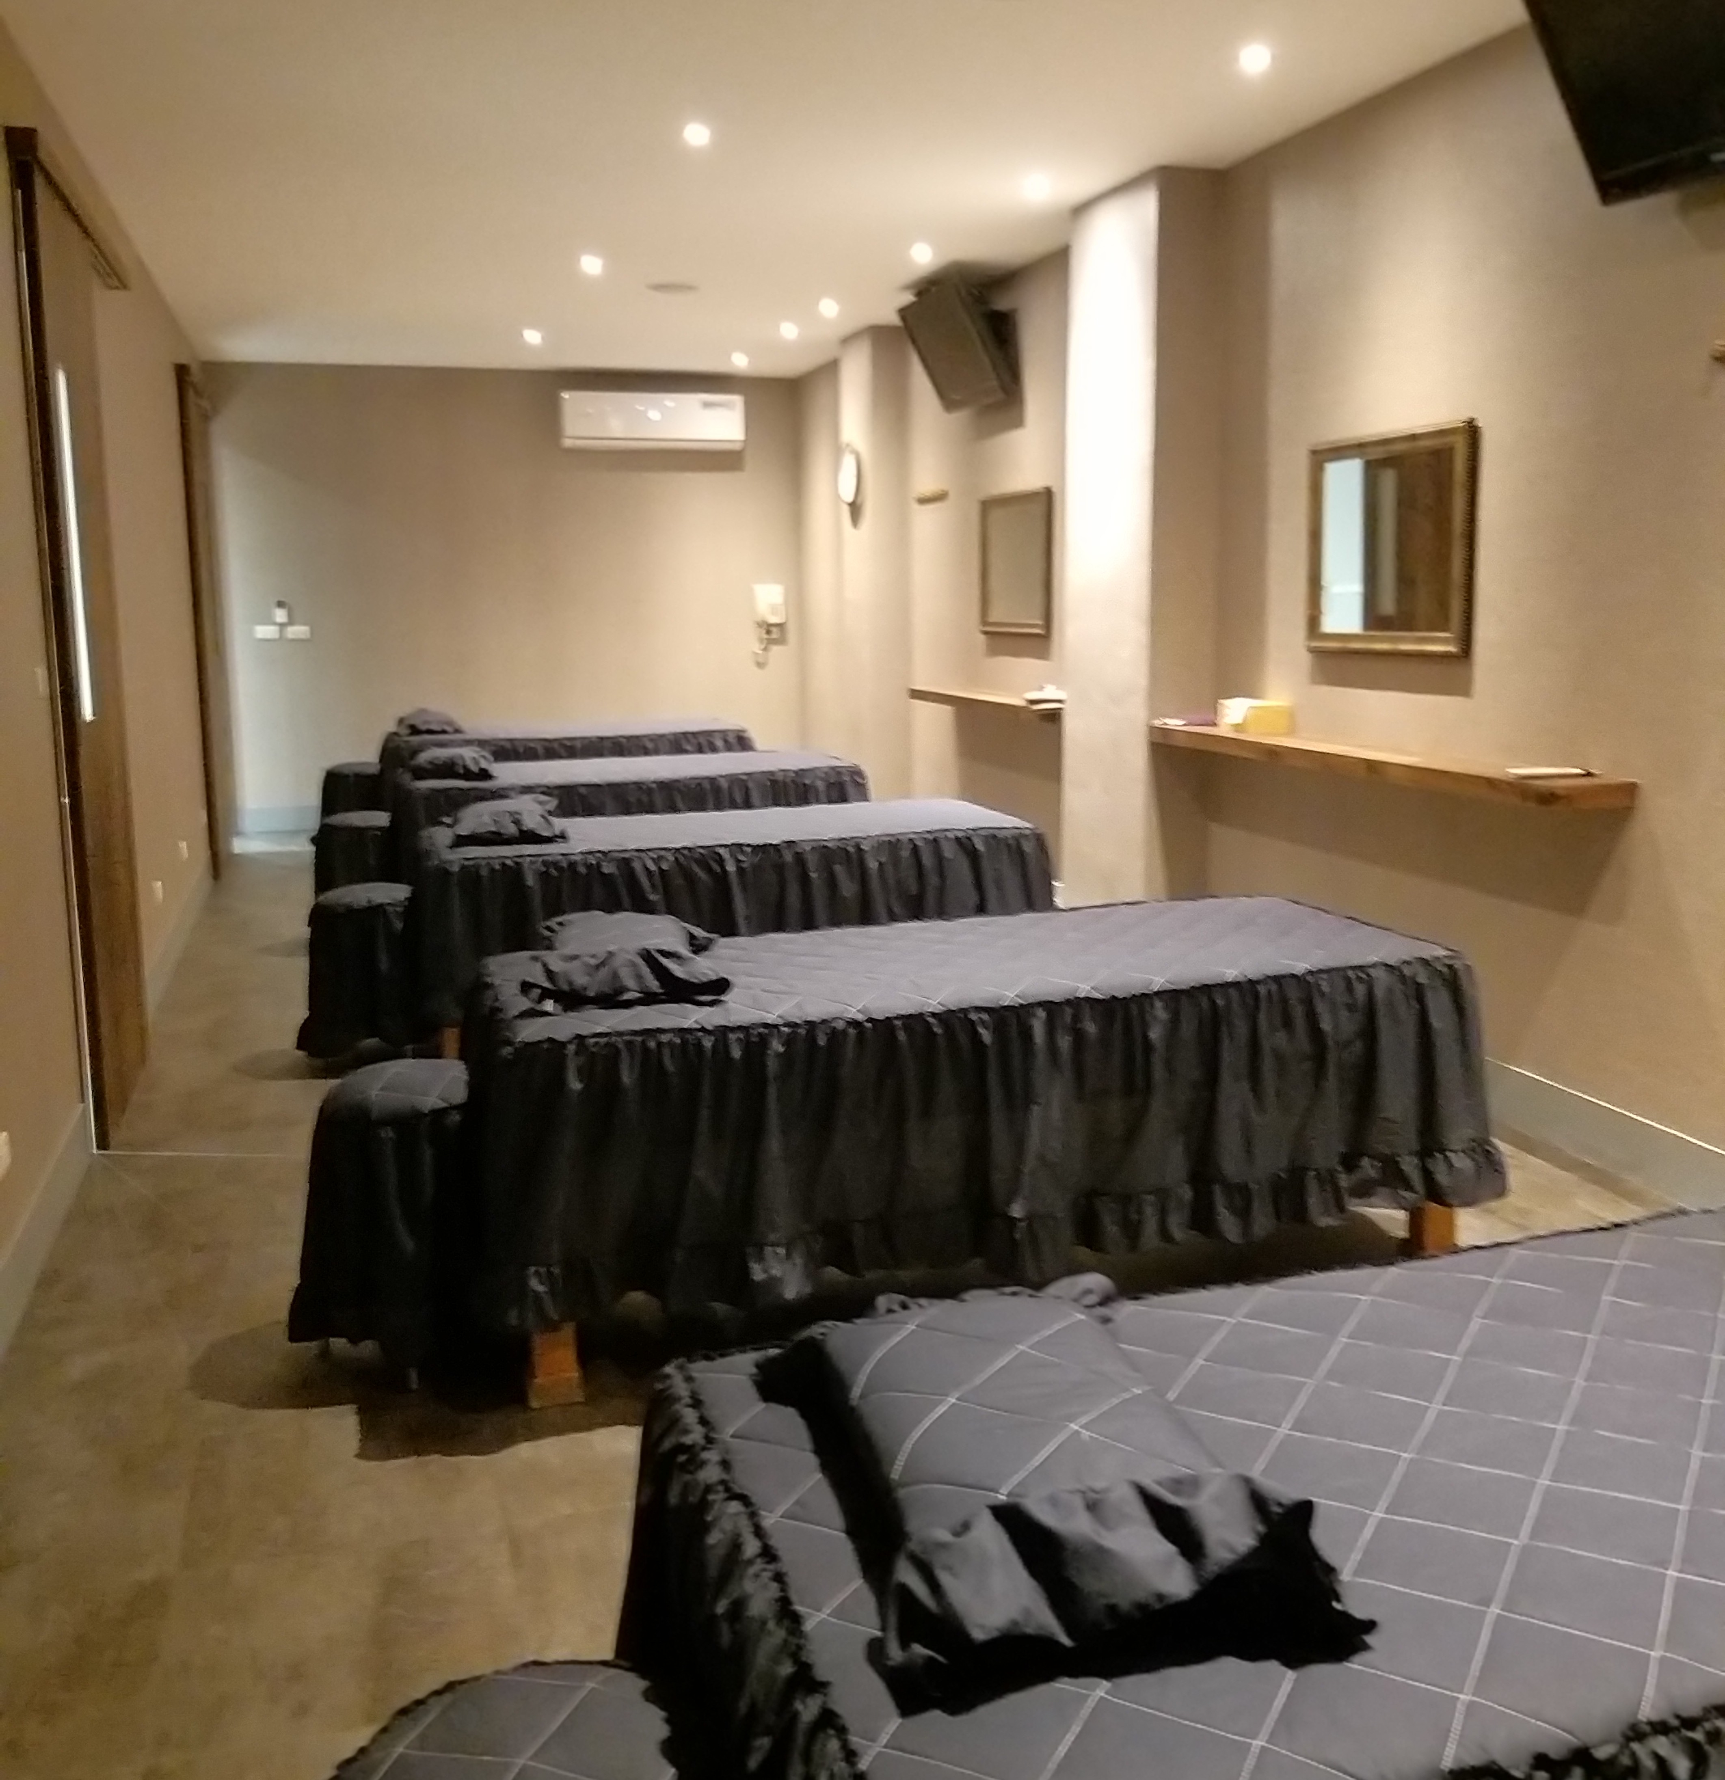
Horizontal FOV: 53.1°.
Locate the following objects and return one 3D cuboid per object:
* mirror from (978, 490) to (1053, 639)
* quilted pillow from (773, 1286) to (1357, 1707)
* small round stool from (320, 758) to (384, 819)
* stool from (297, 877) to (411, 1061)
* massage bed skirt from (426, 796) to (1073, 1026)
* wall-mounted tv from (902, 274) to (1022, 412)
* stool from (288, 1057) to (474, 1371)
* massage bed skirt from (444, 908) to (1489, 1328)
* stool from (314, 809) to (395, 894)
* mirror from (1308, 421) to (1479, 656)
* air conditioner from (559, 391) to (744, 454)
[{"bbox_3d":[0.620,-1.331,7.058,0.039,0.569,0.754,-4,10,-16],"label":"mirror"},{"bbox_3d":[0.122,0.413,1.319,0.325,0.105,0.465,-3,10,-15],"label":"quilted pillow"},{"bbox_3d":[-2.517,-0.384,8.788,0.400,0.485,0.400,-3,10,-16],"label":"small round stool"},{"bbox_3d":[-1.389,0.220,4.899,0.369,0.455,0.369,-4,10,-16],"label":"stool"},{"bbox_3d":[-0.396,0.054,5.205,1.834,0.500,0.766,-4,10,-16],"label":"massage bed skirt"},{"bbox_3d":[0.400,-2.232,7.097,0.080,0.475,0.690,-32,17,-10],"label":"wall-mounted tv"},{"bbox_3d":[-0.780,0.541,2.978,0.369,0.455,0.369,-4,10,-16],"label":"stool"},{"bbox_3d":[0.194,0.367,3.337,1.834,0.500,0.766,-4,10,-16],"label":"massage bed skirt"},{"bbox_3d":[-1.902,-0.076,6.661,0.369,0.455,0.369,-4,10,-16],"label":"stool"},{"bbox_3d":[1.405,-0.922,4.630,0.042,0.570,0.700,-3,10,-16],"label":"mirror"},{"bbox_3d":[-1.228,-2.728,10.079,1.050,0.315,0.220,-3,10,-16],"label":"air conditioner"}]

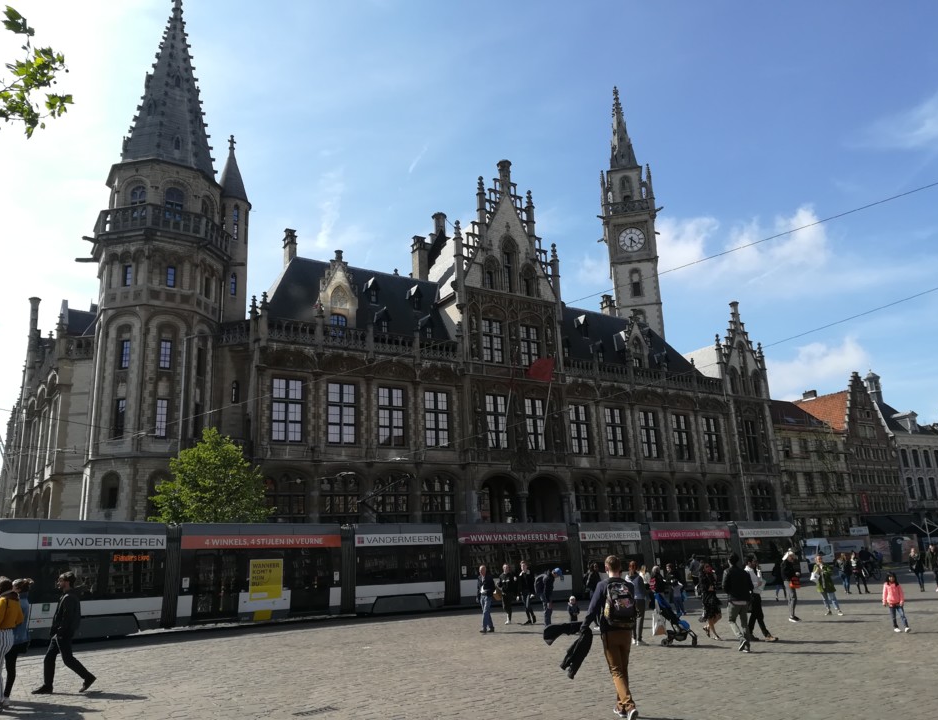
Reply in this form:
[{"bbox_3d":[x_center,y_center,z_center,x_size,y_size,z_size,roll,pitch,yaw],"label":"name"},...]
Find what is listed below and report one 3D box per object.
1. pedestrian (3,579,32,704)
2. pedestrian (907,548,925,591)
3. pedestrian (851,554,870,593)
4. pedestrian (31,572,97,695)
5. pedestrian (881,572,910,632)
[{"bbox_3d":[-6.686,4.173,10.725,0.450,1.720,0.460,-4,-15,5],"label":"pedestrian"},{"bbox_3d":[18.766,8.786,30.223,0.500,1.710,0.450,-10,-17,25],"label":"pedestrian"},{"bbox_3d":[15.892,8.657,29.329,0.500,1.640,0.400,-4,-15,6],"label":"pedestrian"},{"bbox_3d":[-6.203,4.206,11.173,0.820,1.770,0.520,-2,-15,-1],"label":"pedestrian"},{"bbox_3d":[9.319,5.288,15.756,0.540,1.195,0.300,-8,-16,20],"label":"pedestrian"}]

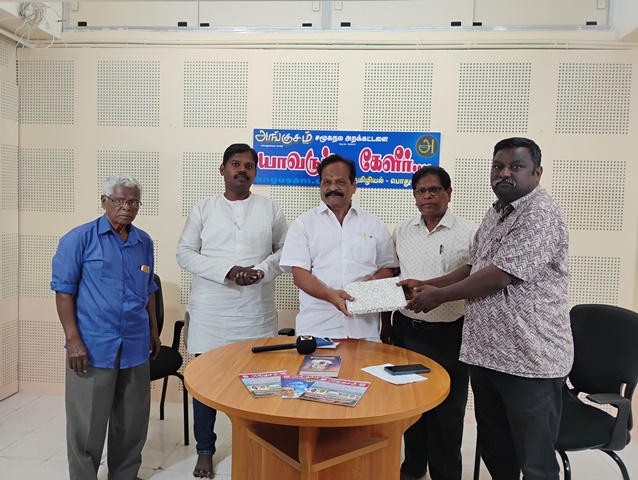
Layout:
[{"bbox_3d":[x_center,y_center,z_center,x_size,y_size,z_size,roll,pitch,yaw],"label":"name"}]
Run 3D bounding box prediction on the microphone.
[{"bbox_3d":[-0.144,0.456,2.187,0.271,0.078,0.078,-6,4,-3],"label":"microphone"}]

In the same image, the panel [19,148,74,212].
[{"bbox_3d":[-1.880,-0.405,3.566,0.403,0.430,0.020,2,3,5],"label":"panel"}]

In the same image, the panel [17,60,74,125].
[{"bbox_3d":[-1.870,-1.005,3.533,0.415,0.435,0.025,2,3,5],"label":"panel"}]

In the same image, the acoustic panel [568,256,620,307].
[{"bbox_3d":[1.670,0.318,3.279,0.433,0.430,0.020,2,3,5],"label":"acoustic panel"}]

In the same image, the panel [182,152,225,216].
[{"bbox_3d":[-0.701,-0.363,3.459,0.433,0.430,0.020,2,3,5],"label":"panel"}]

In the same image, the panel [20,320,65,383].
[{"bbox_3d":[-1.926,0.784,3.636,0.415,0.435,0.025,2,3,5],"label":"panel"}]

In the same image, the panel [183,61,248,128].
[{"bbox_3d":[-0.683,-0.959,3.425,0.433,0.430,0.020,2,3,5],"label":"panel"}]

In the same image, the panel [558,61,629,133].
[{"bbox_3d":[1.703,-0.875,3.204,0.435,0.435,0.025,2,3,5],"label":"panel"}]

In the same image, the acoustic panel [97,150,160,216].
[{"bbox_3d":[-1.301,-0.387,3.513,0.435,0.435,0.025,2,3,5],"label":"acoustic panel"}]

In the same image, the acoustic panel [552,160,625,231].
[{"bbox_3d":[1.684,-0.278,3.239,0.435,0.435,0.025,2,3,5],"label":"acoustic panel"}]

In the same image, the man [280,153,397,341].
[{"bbox_3d":[0.097,0.390,2.643,0.630,1.665,0.460,2,3,5],"label":"man"}]

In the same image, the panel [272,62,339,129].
[{"bbox_3d":[-0.089,-0.940,3.369,0.435,0.435,0.025,2,3,5],"label":"panel"}]

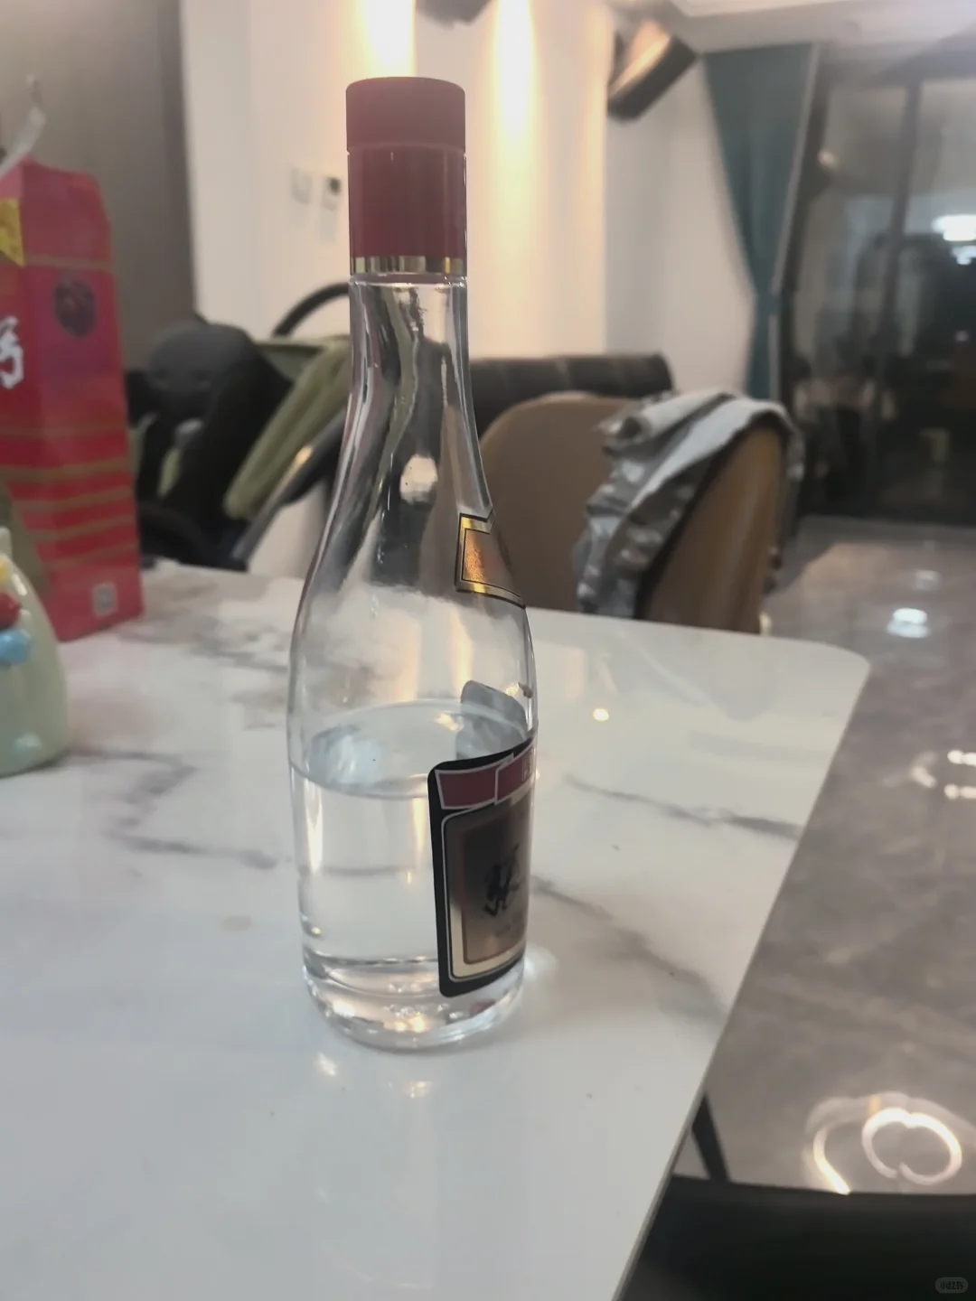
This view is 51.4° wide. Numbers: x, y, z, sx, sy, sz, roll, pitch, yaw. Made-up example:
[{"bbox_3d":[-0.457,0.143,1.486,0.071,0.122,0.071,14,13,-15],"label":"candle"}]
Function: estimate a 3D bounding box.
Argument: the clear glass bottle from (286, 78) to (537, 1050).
[{"bbox_3d":[-0.023,-0.016,0.298,0.075,0.265,0.075,4,18,10],"label":"clear glass bottle"}]

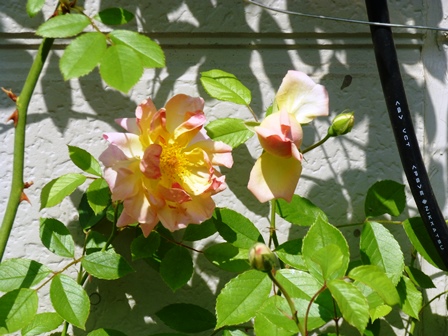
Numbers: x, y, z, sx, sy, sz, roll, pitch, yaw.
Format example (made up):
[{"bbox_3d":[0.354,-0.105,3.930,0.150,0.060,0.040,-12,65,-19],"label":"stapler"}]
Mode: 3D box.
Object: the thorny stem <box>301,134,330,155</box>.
[{"bbox_3d":[0.062,-0.016,1.165,0.022,0.003,0.004,-33,0,0],"label":"thorny stem"}]

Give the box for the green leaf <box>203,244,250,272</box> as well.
[{"bbox_3d":[0.002,0.055,1.060,0.031,0.018,0.006,16,-35,0],"label":"green leaf"}]

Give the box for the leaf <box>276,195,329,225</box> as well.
[{"bbox_3d":[0.049,0.027,1.080,0.037,0.020,0.007,19,-33,0],"label":"leaf"}]

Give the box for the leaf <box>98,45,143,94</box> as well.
[{"bbox_3d":[-0.068,-0.066,1.140,0.029,0.032,0.008,-8,-14,-2],"label":"leaf"}]

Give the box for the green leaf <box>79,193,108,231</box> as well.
[{"bbox_3d":[-0.096,0.031,1.270,0.021,0.031,0.013,25,-18,9],"label":"green leaf"}]

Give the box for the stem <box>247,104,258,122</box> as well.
[{"bbox_3d":[0.018,-0.034,1.060,0.002,0.013,0.002,-30,-9,0],"label":"stem"}]

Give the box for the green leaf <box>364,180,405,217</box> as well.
[{"bbox_3d":[0.103,0.020,1.100,0.034,0.025,0.006,-38,0,-25],"label":"green leaf"}]

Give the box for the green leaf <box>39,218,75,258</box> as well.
[{"bbox_3d":[-0.114,0.048,1.170,0.019,0.036,0.009,-38,-14,-11],"label":"green leaf"}]

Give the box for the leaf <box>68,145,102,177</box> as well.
[{"bbox_3d":[-0.085,-0.005,1.060,0.014,0.028,0.006,-47,0,-25],"label":"leaf"}]

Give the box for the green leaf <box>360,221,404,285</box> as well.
[{"bbox_3d":[0.106,0.057,1.155,0.026,0.049,0.013,-18,-18,-12],"label":"green leaf"}]

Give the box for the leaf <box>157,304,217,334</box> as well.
[{"bbox_3d":[-0.024,0.096,1.100,0.040,0.020,0.007,8,-35,0],"label":"leaf"}]

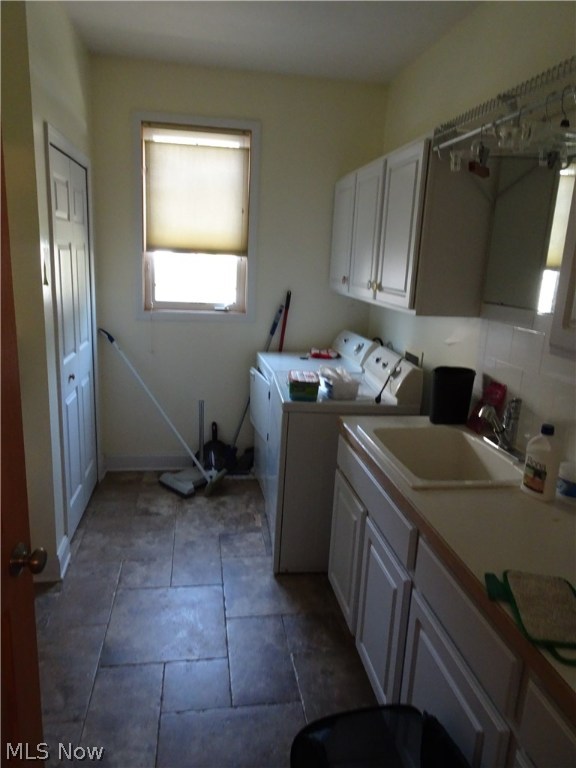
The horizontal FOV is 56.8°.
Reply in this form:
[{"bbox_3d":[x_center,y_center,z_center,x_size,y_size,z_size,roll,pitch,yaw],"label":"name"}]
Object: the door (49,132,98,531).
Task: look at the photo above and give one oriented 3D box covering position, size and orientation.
[{"bbox_3d":[-1.220,-0.213,3.052,0.045,2.030,0.890,1,14,-10],"label":"door"}]

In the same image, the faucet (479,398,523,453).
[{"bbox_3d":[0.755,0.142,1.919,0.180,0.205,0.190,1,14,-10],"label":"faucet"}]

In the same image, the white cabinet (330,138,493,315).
[{"bbox_3d":[0.581,-0.837,2.958,0.337,0.745,1.525,1,14,-10],"label":"white cabinet"}]

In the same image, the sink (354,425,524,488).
[{"bbox_3d":[0.589,0.323,1.962,0.560,0.200,0.650,1,14,-10],"label":"sink"}]

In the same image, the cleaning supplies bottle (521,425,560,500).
[{"bbox_3d":[0.742,0.221,1.551,0.063,0.222,0.093,-3,15,-23],"label":"cleaning supplies bottle"}]

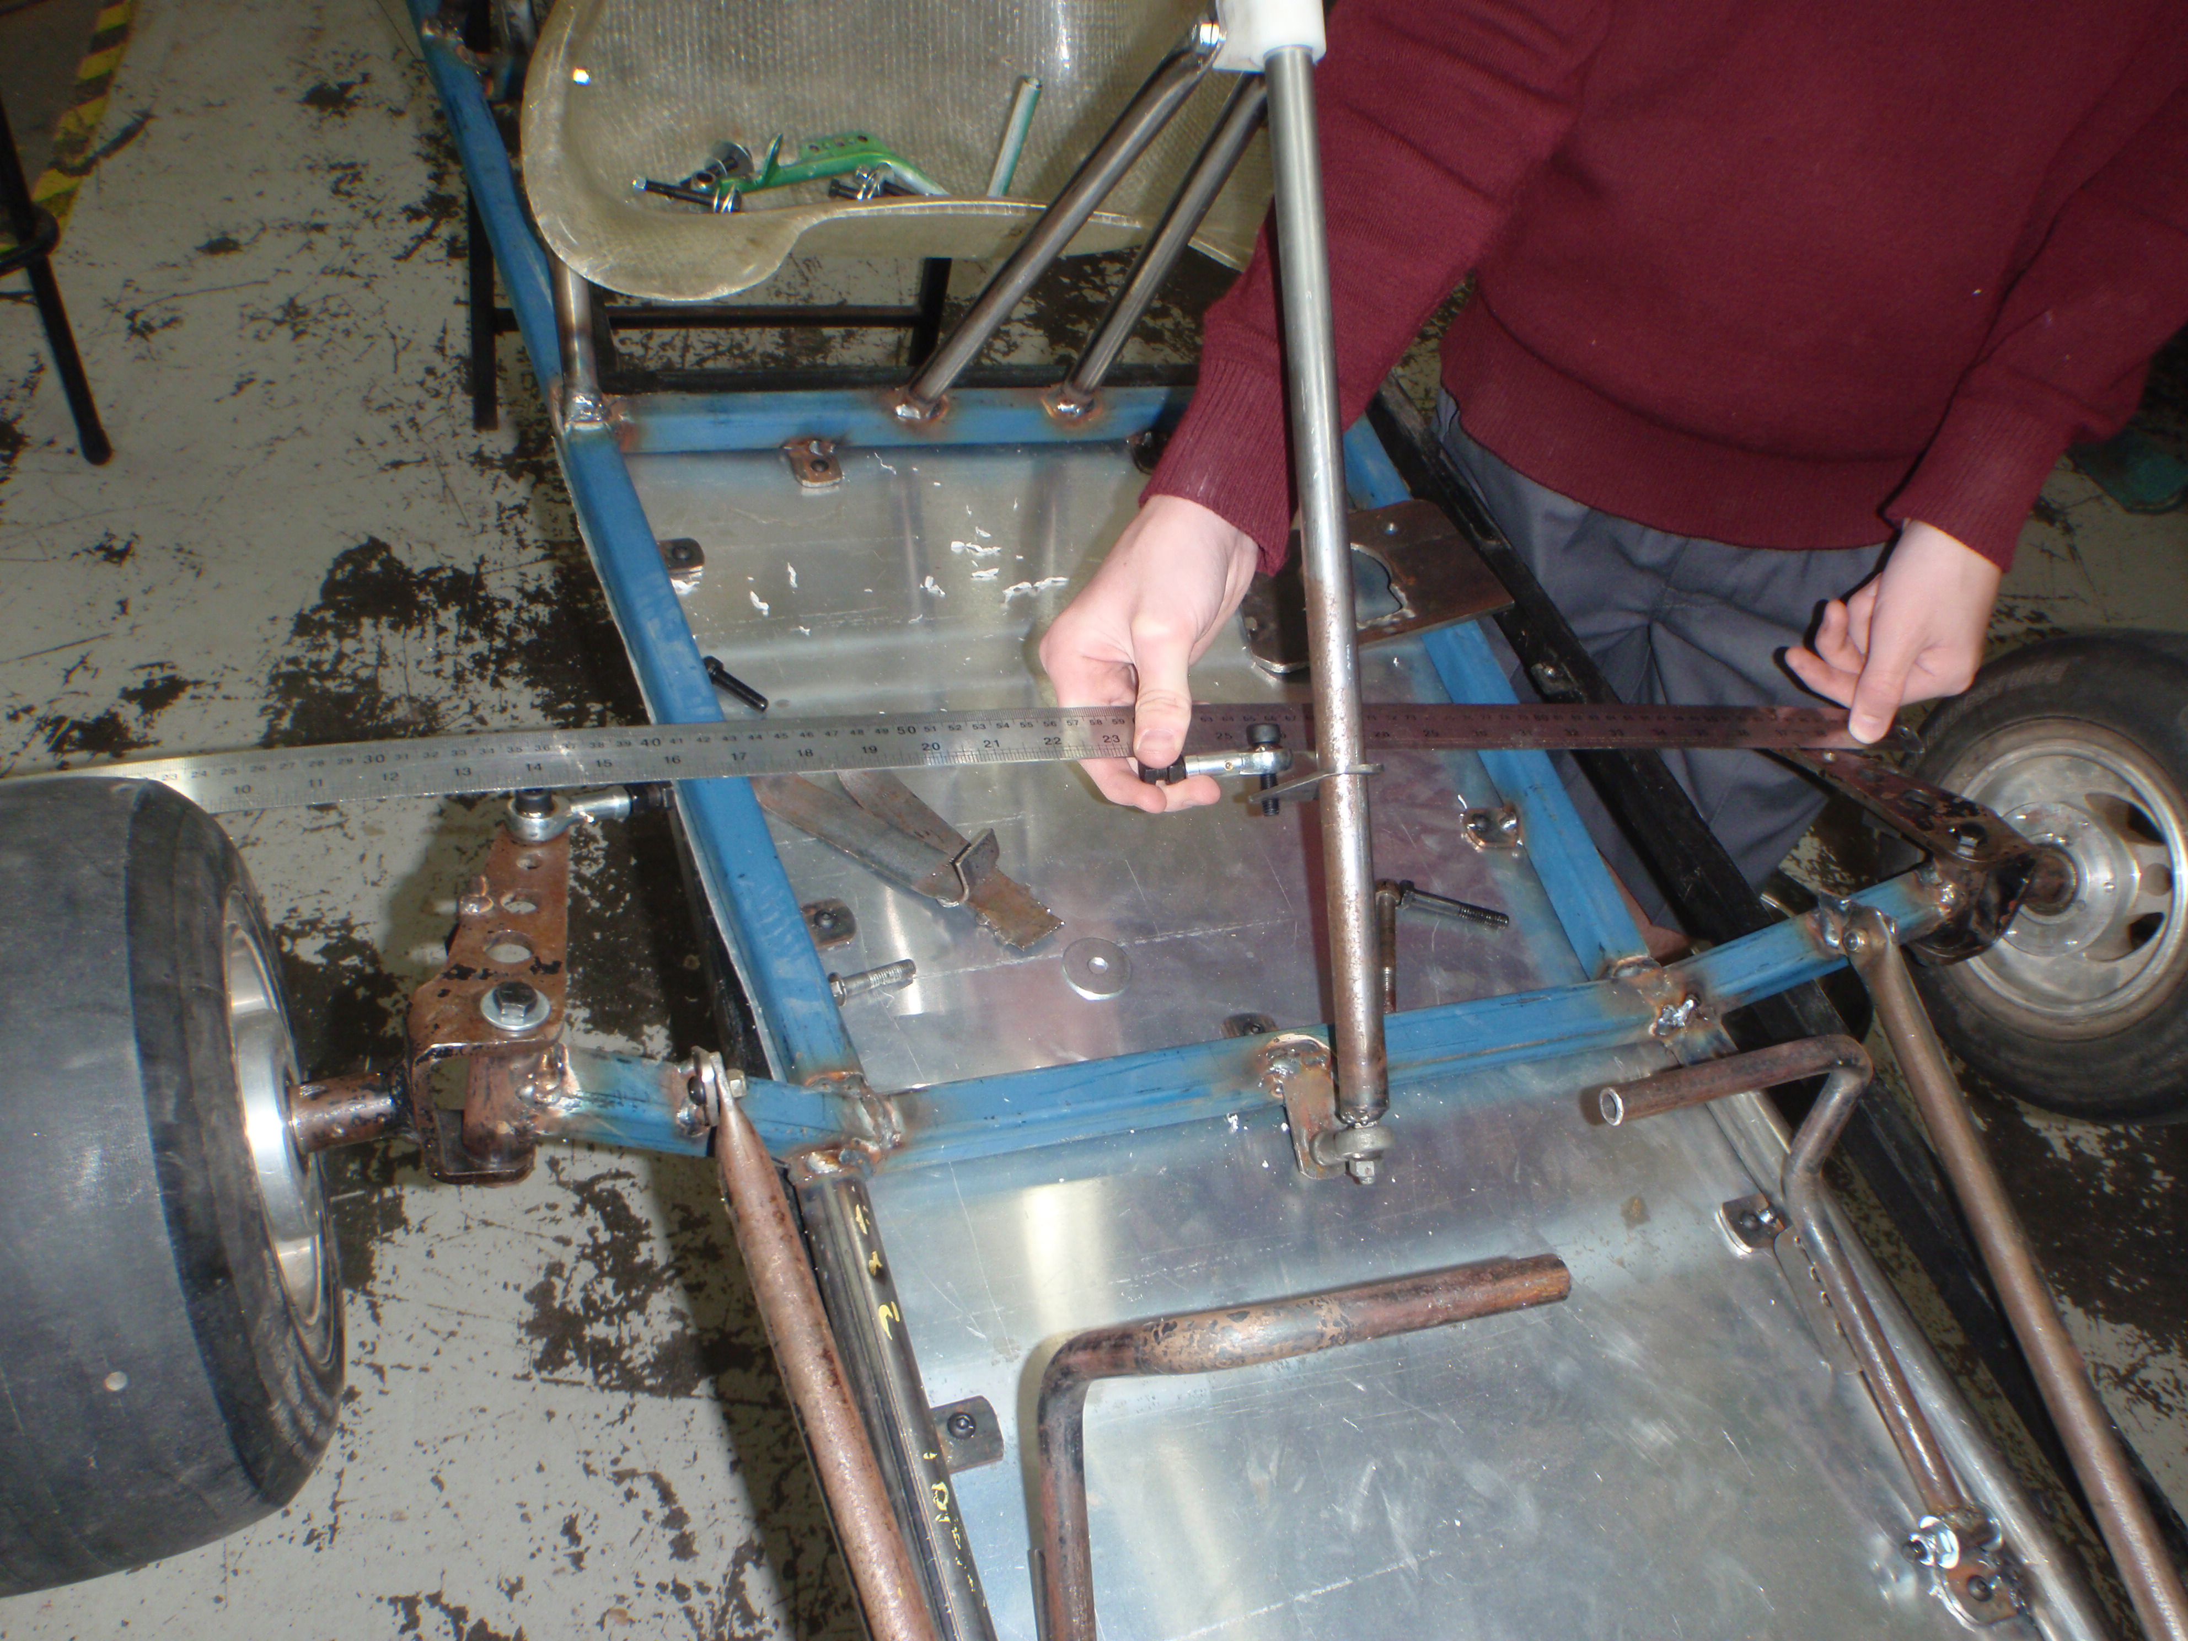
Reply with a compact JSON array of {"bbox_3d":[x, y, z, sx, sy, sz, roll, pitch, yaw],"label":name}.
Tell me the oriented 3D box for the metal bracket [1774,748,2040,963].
[{"bbox_3d":[0.390,0.010,0.878,0.055,0.073,0.126,-22,47,-29],"label":"metal bracket"}]

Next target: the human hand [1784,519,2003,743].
[{"bbox_3d":[0.398,-0.089,0.870,0.092,0.110,0.075,25,14,8],"label":"human hand"}]

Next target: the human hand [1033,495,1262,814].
[{"bbox_3d":[0.022,-0.069,0.735,0.090,0.125,0.075,22,12,19],"label":"human hand"}]

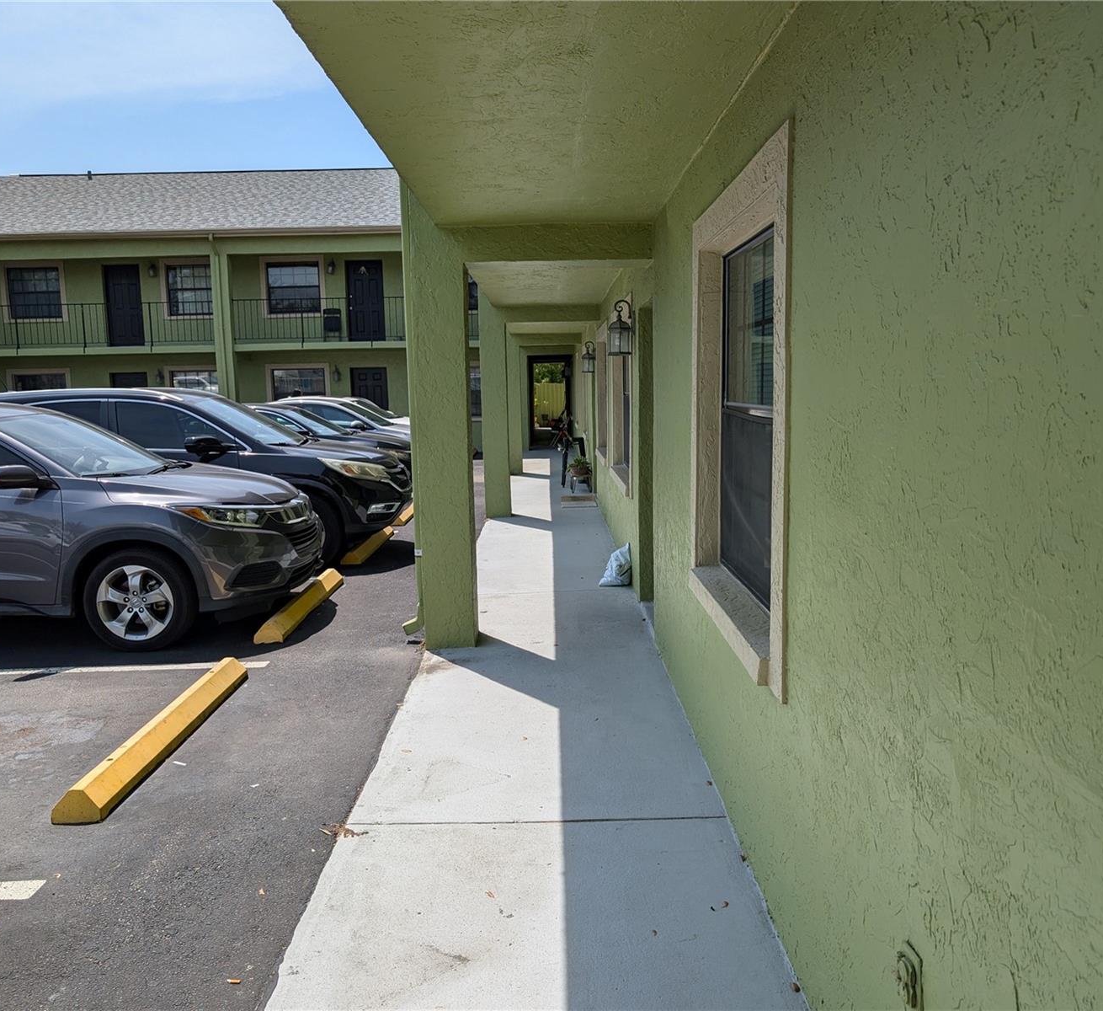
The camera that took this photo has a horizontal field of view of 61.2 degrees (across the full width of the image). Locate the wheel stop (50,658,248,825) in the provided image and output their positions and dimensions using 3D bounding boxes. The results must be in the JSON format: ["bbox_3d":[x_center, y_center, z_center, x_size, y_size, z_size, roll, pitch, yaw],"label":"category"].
[{"bbox_3d":[-1.933,1.106,4.704,0.205,0.132,1.830,-1,8,0],"label":"wheel stop"}]

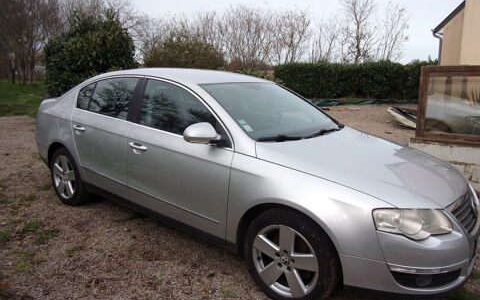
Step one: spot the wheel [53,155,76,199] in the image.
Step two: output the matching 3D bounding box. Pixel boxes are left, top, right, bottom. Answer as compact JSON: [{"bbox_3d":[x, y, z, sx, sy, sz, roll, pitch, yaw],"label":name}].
[{"bbox_3d":[-1.864,0.276,3.670,0.460,0.460,0.170,10,15,35],"label":"wheel"}]

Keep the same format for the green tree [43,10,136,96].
[{"bbox_3d":[-7.688,-4.878,17.000,4.470,4.360,4.240,-4,13,-24],"label":"green tree"}]

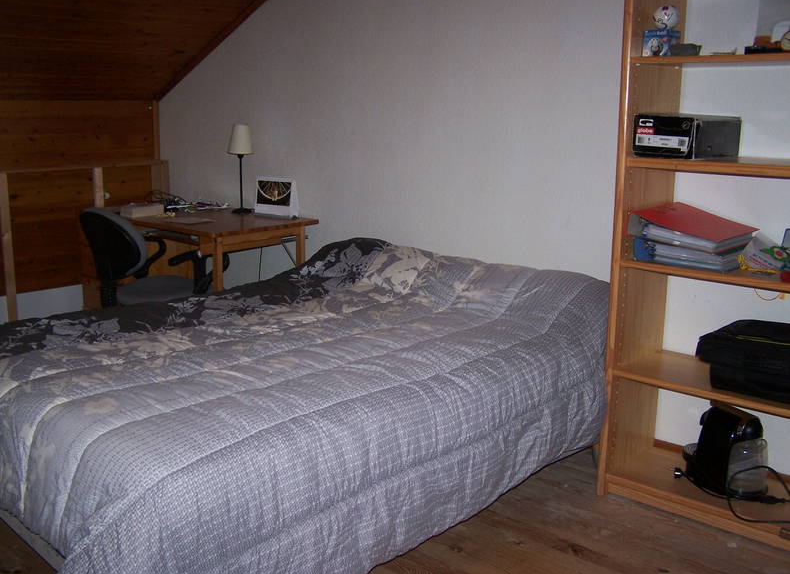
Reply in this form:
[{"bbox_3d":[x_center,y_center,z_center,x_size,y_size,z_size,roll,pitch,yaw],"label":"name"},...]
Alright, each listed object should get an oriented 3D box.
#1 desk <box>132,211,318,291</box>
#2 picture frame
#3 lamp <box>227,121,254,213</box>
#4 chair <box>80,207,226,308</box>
[{"bbox_3d":[-0.982,0.016,4.281,1.170,0.737,0.597,11,16,41],"label":"desk"},{"bbox_3d":[-0.571,-0.435,4.186,0.265,0.188,0.085,11,16,41],"label":"picture frame"},{"bbox_3d":[-0.759,-0.589,4.329,0.135,0.428,0.135,0,12,0],"label":"lamp"},{"bbox_3d":[-1.047,0.040,3.878,0.580,0.855,0.625,11,16,41],"label":"chair"}]

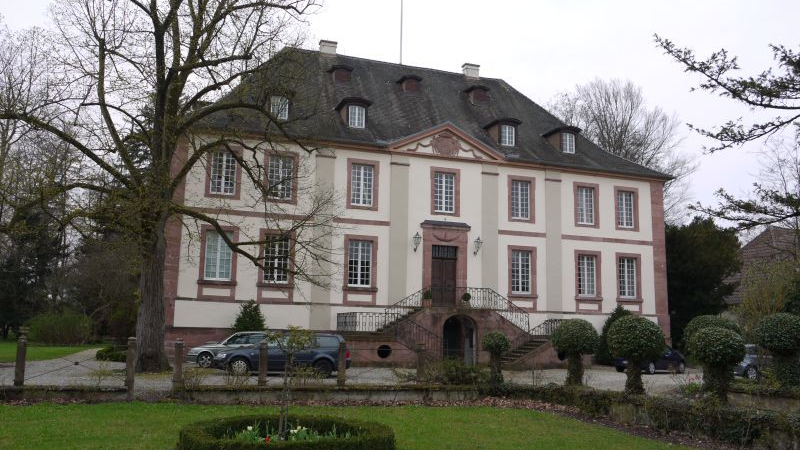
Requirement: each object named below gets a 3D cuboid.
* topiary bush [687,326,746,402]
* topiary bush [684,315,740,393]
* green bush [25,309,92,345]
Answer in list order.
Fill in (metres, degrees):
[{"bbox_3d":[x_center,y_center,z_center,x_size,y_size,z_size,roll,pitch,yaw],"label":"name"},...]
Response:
[{"bbox_3d":[5.926,2.637,12.155,1.062,1.390,1.062,4,-10,-17],"label":"topiary bush"},{"bbox_3d":[6.717,2.811,13.954,1.238,1.684,1.238,4,-10,-17],"label":"topiary bush"},{"bbox_3d":[-23.966,7.218,45.545,4.451,2.331,3.400,1,-9,0],"label":"green bush"}]

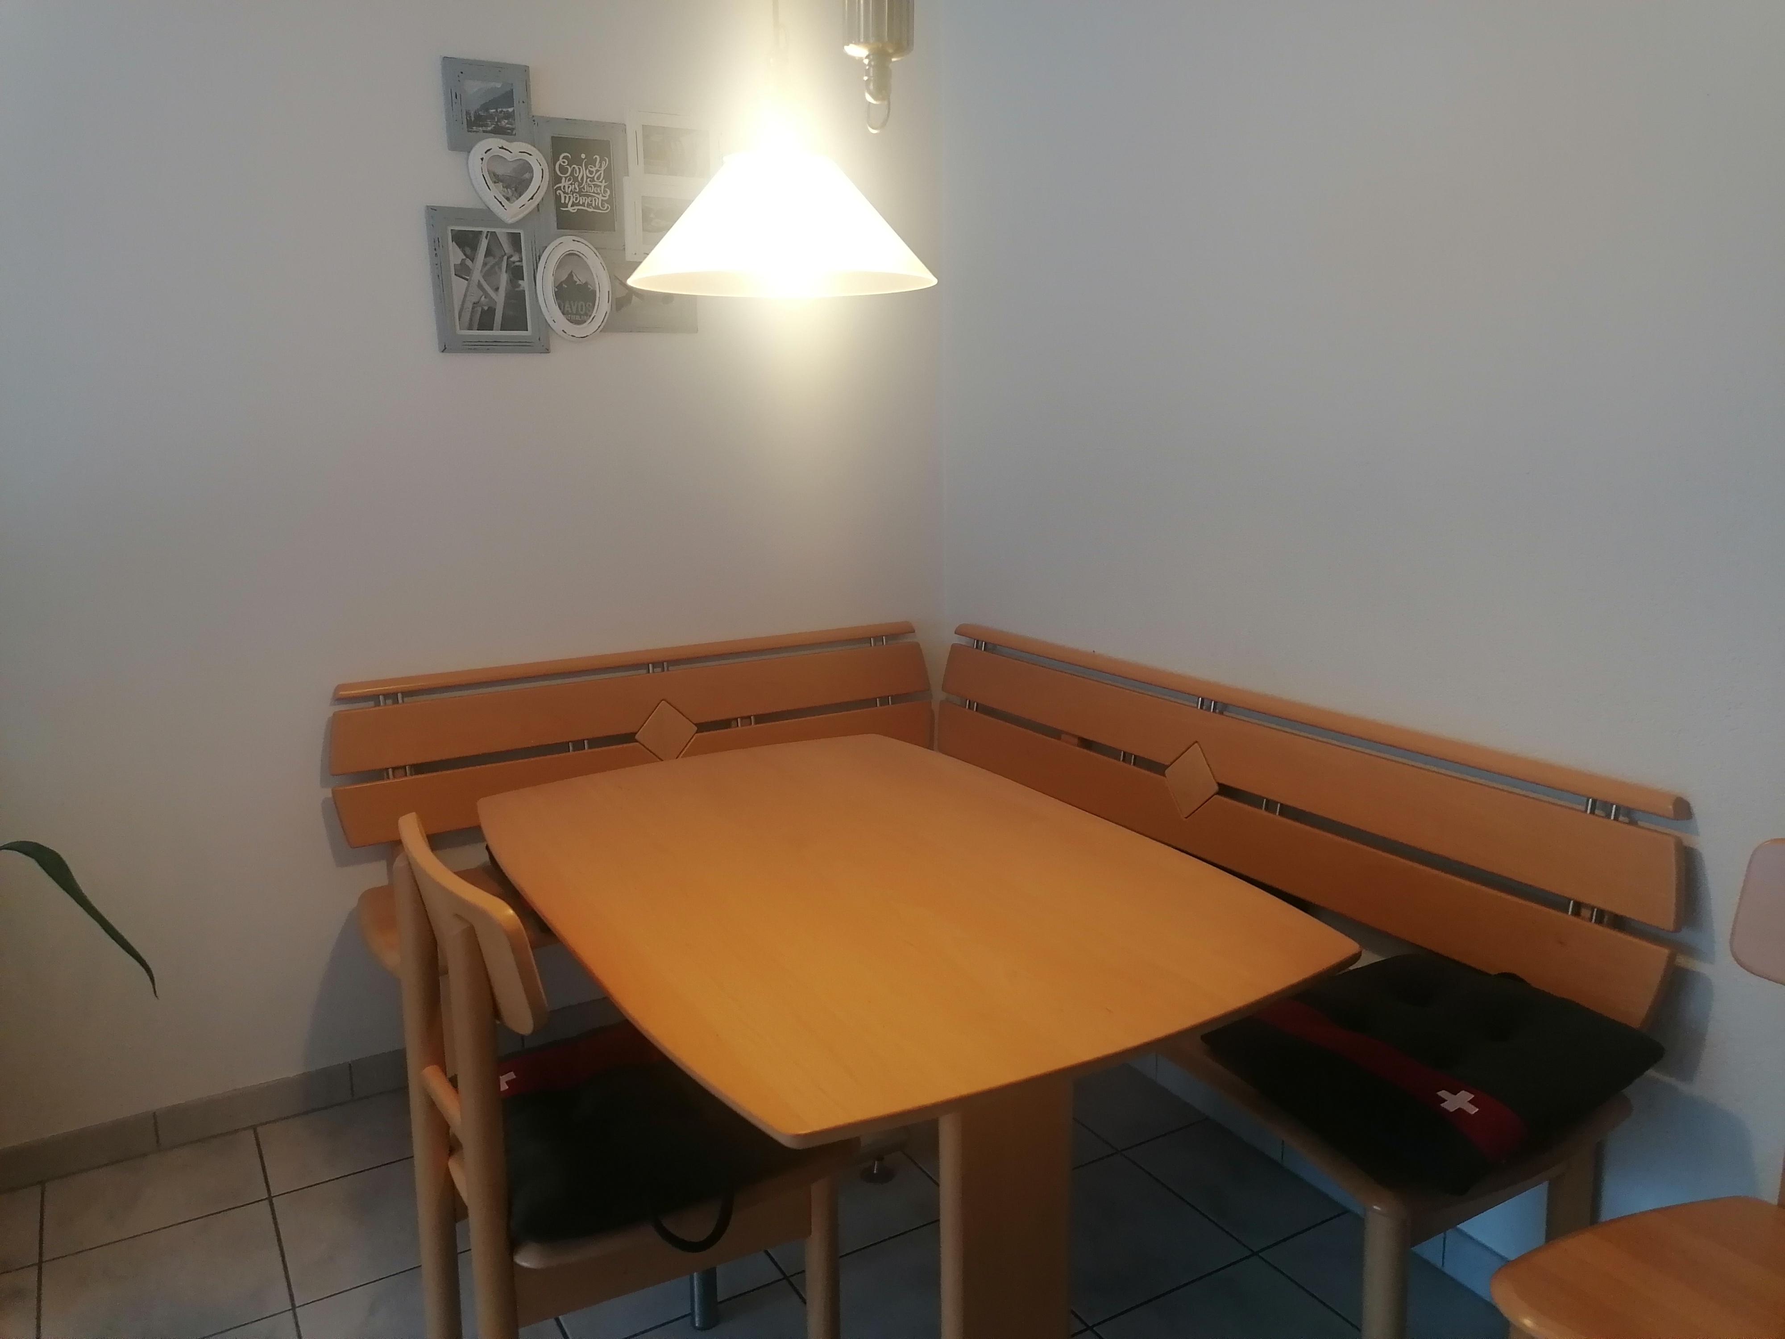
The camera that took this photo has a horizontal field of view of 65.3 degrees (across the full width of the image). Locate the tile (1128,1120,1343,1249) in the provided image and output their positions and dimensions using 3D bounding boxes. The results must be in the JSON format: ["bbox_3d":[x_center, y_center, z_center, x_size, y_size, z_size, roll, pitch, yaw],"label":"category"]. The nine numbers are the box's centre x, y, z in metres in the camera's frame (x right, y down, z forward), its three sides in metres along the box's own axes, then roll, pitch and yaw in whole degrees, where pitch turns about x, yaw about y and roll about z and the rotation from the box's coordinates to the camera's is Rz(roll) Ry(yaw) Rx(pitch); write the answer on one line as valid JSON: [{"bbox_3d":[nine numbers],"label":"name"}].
[{"bbox_3d":[0.586,0.887,2.405,0.213,0.012,0.330,-8,15,-29],"label":"tile"}]

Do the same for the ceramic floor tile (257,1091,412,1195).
[{"bbox_3d":[-1.001,0.871,2.594,0.330,0.012,0.261,-8,15,-29],"label":"ceramic floor tile"}]

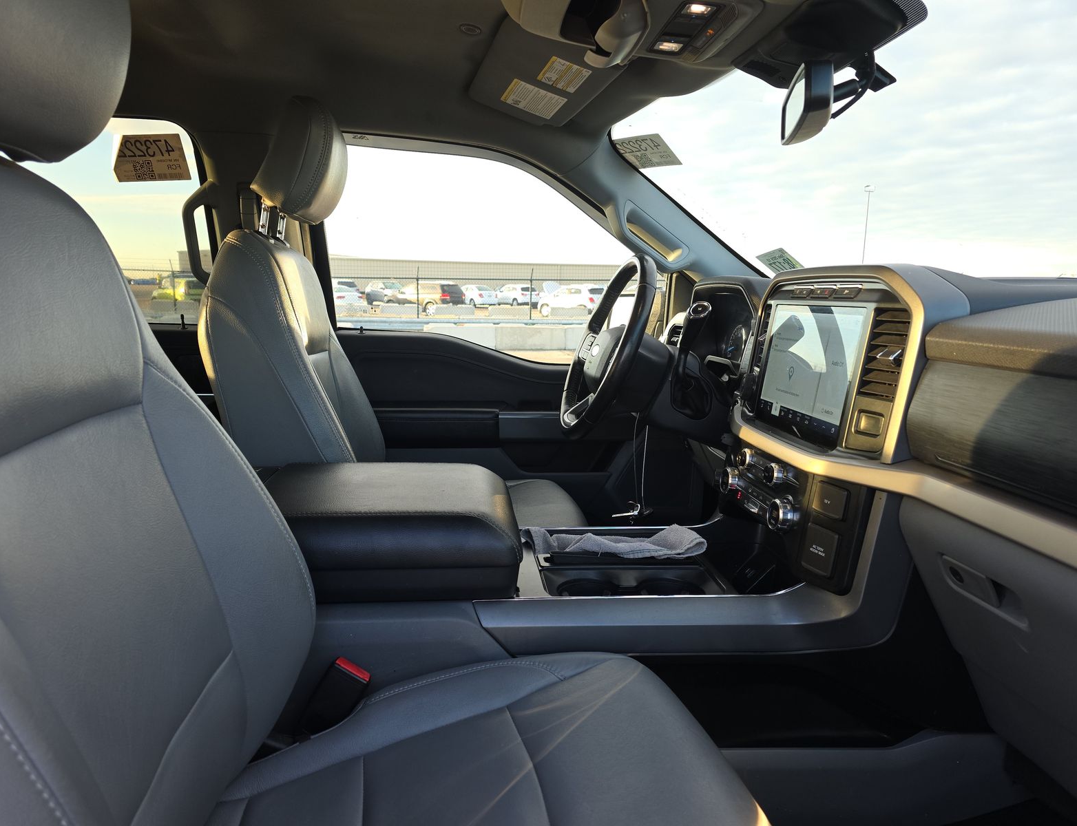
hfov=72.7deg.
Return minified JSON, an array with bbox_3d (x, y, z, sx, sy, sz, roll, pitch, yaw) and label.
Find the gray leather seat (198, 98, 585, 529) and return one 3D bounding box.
[{"bbox_3d":[-0.230,-0.053,1.413,0.770,1.050,0.560,0,10,-7],"label":"gray leather seat"}]

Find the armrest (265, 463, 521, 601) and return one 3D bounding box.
[{"bbox_3d":[-0.208,0.149,1.024,0.360,0.120,0.285,0,10,-7],"label":"armrest"}]

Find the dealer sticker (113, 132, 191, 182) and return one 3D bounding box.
[{"bbox_3d":[-0.852,-0.558,1.601,0.157,0.098,0.004,-4,30,-5],"label":"dealer sticker"}]

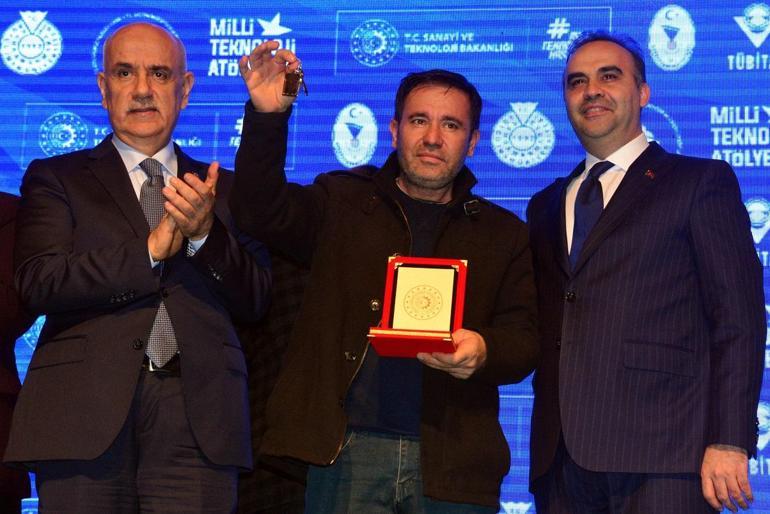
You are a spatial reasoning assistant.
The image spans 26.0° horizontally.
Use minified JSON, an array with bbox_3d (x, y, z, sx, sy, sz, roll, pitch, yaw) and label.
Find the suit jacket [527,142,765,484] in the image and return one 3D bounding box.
[{"bbox_3d":[0.563,0.097,3.650,0.560,0.760,0.340,-6,-12,38],"label":"suit jacket"}]

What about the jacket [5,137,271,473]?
[{"bbox_3d":[-0.519,0.081,3.500,0.570,0.735,0.410,5,-10,-20],"label":"jacket"}]

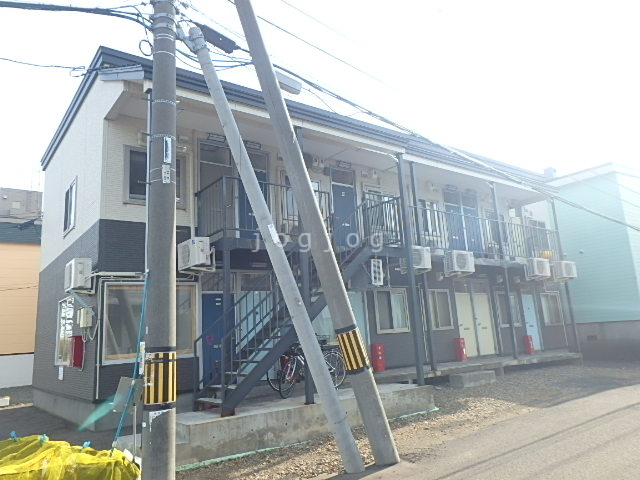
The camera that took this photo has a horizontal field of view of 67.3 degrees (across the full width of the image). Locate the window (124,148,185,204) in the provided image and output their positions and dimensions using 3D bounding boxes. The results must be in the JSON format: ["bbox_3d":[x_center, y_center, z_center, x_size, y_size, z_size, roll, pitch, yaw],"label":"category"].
[{"bbox_3d":[-3.274,-1.222,9.648,1.240,1.150,0.110,6,-15,-37],"label":"window"}]

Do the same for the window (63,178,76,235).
[{"bbox_3d":[-5.851,-0.757,11.244,0.110,1.170,1.270,6,-15,-37],"label":"window"}]

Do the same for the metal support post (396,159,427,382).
[{"bbox_3d":[1.915,0.495,10.146,0.120,4.950,0.120,6,-15,-37],"label":"metal support post"}]

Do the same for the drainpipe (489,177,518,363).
[{"bbox_3d":[5.427,0.812,14.146,0.100,5.202,0.100,6,-15,-37],"label":"drainpipe"}]

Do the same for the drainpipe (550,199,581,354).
[{"bbox_3d":[8.373,1.170,16.379,0.100,5.332,0.100,6,-15,-37],"label":"drainpipe"}]

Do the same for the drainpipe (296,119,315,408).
[{"bbox_3d":[-0.311,0.350,9.796,0.110,5.678,0.110,5,-15,-38],"label":"drainpipe"}]

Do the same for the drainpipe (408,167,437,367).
[{"bbox_3d":[2.558,0.555,11.949,0.105,5.278,0.105,6,-15,-37],"label":"drainpipe"}]

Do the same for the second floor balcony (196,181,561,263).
[{"bbox_3d":[3.000,0.070,13.333,13.037,1.417,1.337,5,-15,-38],"label":"second floor balcony"}]

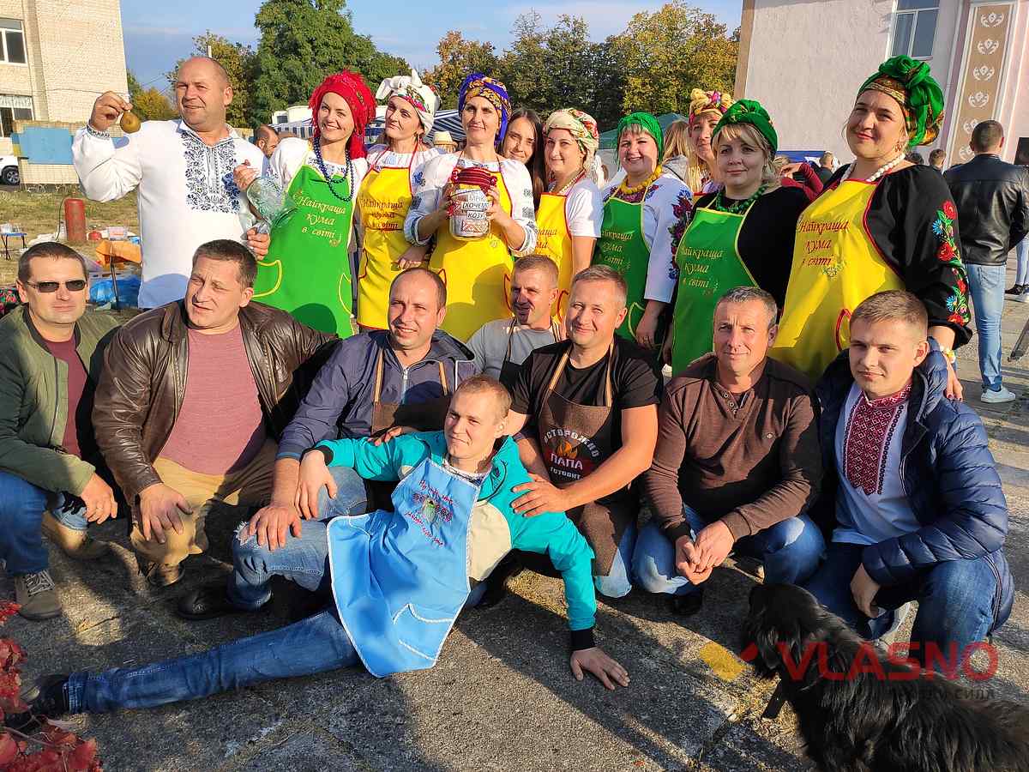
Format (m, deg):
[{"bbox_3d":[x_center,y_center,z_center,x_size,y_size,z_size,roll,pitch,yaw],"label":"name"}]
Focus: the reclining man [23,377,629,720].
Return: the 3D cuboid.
[{"bbox_3d":[-0.451,0.378,2.100,1.520,0.790,0.600,0,15,-6],"label":"reclining man"}]

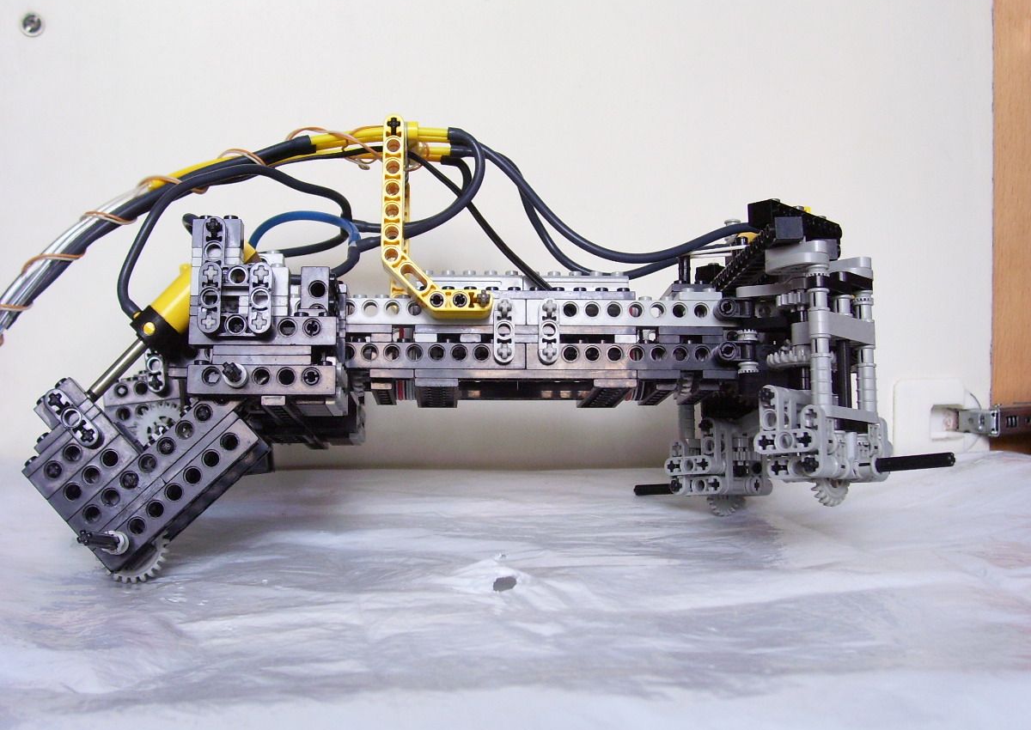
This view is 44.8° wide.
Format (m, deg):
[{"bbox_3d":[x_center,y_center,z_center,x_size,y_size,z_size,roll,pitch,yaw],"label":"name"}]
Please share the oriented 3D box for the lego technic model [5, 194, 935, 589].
[{"bbox_3d":[-0.003,0.004,0.474,0.317,0.136,0.165,0,1,-3],"label":"lego technic model"}]

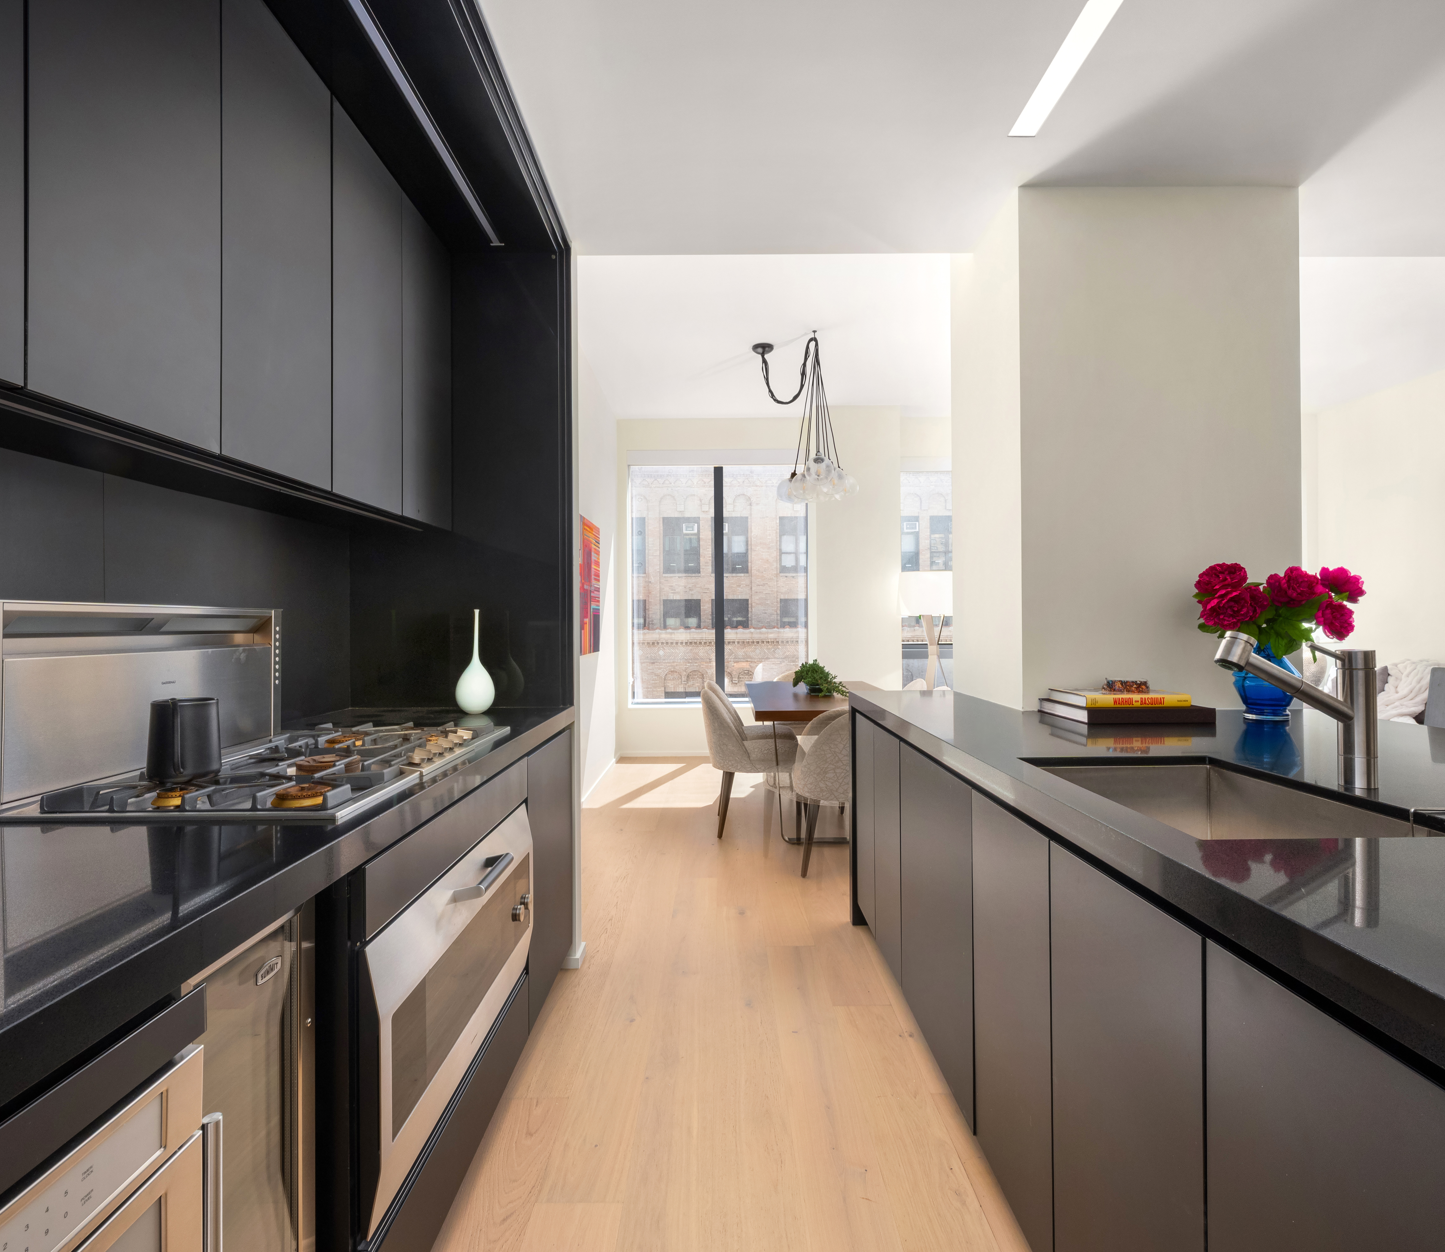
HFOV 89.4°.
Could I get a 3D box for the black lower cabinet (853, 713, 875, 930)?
[{"bbox_3d":[0.804,0.729,2.697,0.565,0.780,0.380,0,0,0],"label":"black lower cabinet"}]

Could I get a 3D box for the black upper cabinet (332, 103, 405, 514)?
[{"bbox_3d":[-1.120,-0.797,1.956,0.355,0.956,0.400,0,0,0],"label":"black upper cabinet"}]

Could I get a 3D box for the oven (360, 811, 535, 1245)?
[{"bbox_3d":[-0.768,0.677,1.493,0.575,0.428,0.890,0,0,0],"label":"oven"}]

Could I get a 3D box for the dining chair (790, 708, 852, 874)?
[{"bbox_3d":[0.640,0.762,3.636,0.550,0.850,0.580,0,0,2],"label":"dining chair"}]

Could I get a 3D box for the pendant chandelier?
[{"bbox_3d":[0.532,-1.325,4.660,0.650,1.080,0.600,0,0,0],"label":"pendant chandelier"}]

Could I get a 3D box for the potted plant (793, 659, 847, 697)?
[{"bbox_3d":[0.617,0.320,4.585,0.340,0.220,0.320,0,0,0],"label":"potted plant"}]

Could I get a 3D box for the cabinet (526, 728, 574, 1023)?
[{"bbox_3d":[-0.839,0.729,2.245,0.643,0.760,0.600,0,0,0],"label":"cabinet"}]

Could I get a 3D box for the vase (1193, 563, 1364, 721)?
[{"bbox_3d":[1.537,0.040,2.030,0.460,0.434,0.360,0,0,0],"label":"vase"}]

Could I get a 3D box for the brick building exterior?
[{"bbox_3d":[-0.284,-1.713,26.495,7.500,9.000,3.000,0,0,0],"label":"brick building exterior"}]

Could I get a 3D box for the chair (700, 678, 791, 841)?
[{"bbox_3d":[0.166,0.763,4.313,0.580,0.850,0.550,0,0,0],"label":"chair"}]

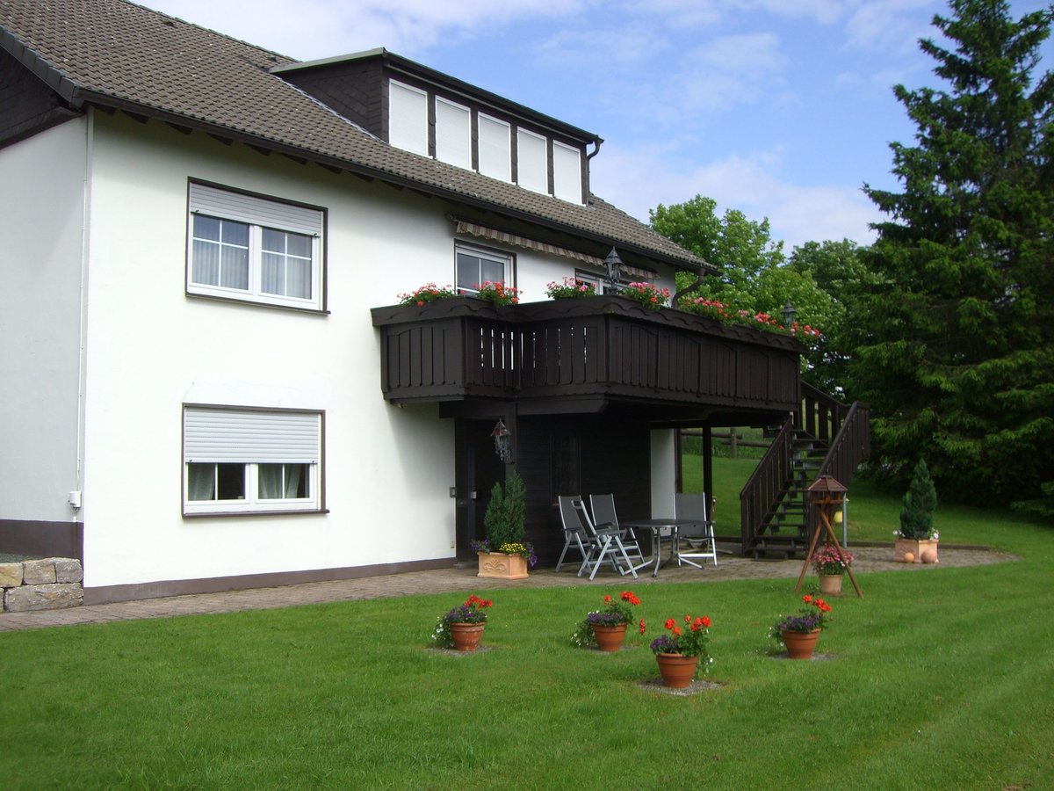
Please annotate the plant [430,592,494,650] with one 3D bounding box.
[{"bbox_3d":[-0.593,2.035,10.455,0.520,0.500,0.460,-1,-5,0],"label":"plant"}]

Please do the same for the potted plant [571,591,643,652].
[{"bbox_3d":[0.712,2.002,10.314,0.600,0.520,0.480,-1,-5,0],"label":"potted plant"}]

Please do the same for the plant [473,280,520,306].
[{"bbox_3d":[-0.419,-1.424,16.195,0.300,0.340,0.750,-3,-5,37],"label":"plant"}]

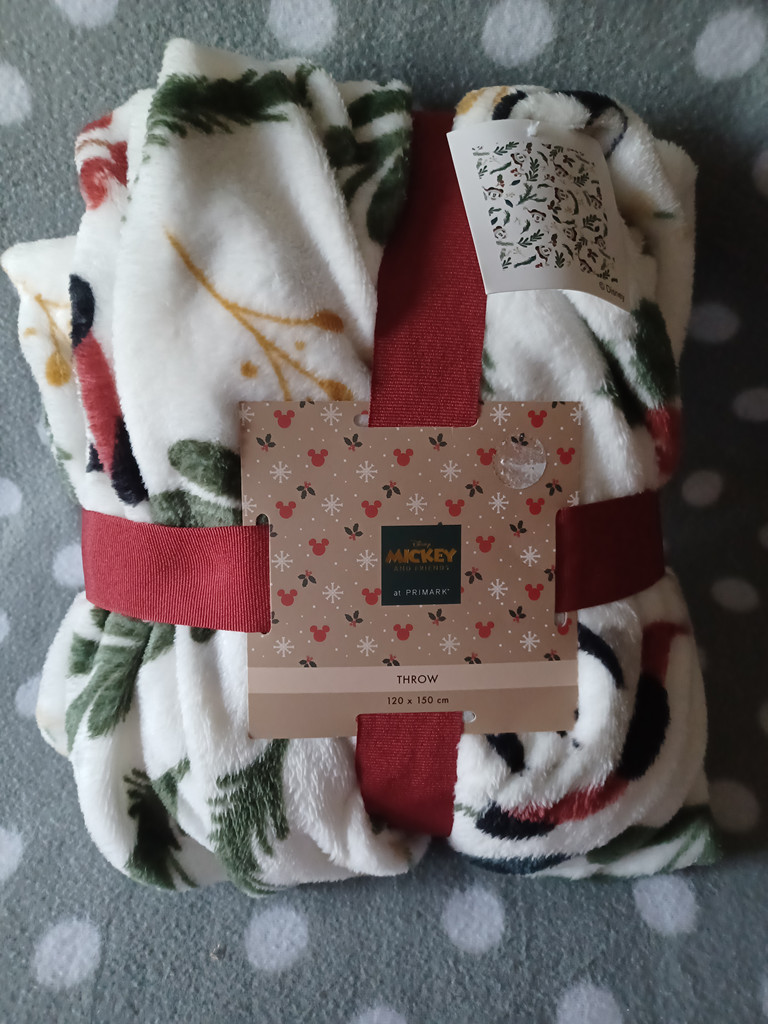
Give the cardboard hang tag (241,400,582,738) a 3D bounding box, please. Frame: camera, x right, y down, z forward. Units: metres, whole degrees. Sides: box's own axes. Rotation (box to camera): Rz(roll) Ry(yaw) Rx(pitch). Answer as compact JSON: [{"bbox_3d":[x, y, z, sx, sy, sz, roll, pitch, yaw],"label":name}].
[{"bbox_3d":[0.011,0.023,0.281,0.128,0.005,0.128,-1,95,-2],"label":"cardboard hang tag"}]

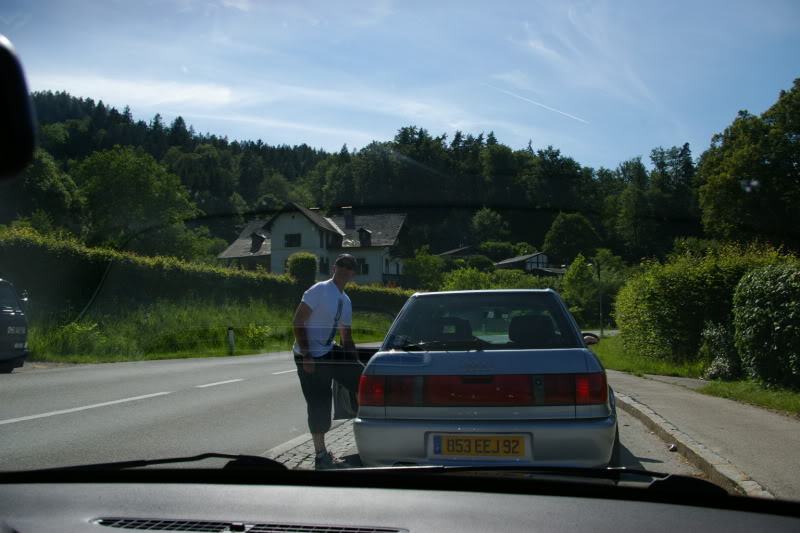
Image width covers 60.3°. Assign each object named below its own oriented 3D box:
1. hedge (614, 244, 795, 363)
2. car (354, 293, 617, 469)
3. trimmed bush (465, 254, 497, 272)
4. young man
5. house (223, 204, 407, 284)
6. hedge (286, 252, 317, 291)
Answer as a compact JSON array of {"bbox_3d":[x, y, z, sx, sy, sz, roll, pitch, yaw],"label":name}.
[{"bbox_3d":[5.905,0.824,14.000,2.300,2.100,4.000,-1,-3,3],"label":"hedge"},{"bbox_3d":[0.828,0.905,6.147,1.700,1.410,4.480,-2,-3,9],"label":"car"},{"bbox_3d":[8.767,-0.324,75.000,3.500,2.100,3.100,-1,-3,0],"label":"trimmed bush"},{"bbox_3d":[-0.566,0.746,5.450,0.430,1.700,0.500,-4,-4,38],"label":"young man"},{"bbox_3d":[-9.524,-1.825,81.419,20.000,9.000,11.000,-2,-4,15],"label":"house"},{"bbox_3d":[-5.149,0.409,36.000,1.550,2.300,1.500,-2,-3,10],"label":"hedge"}]

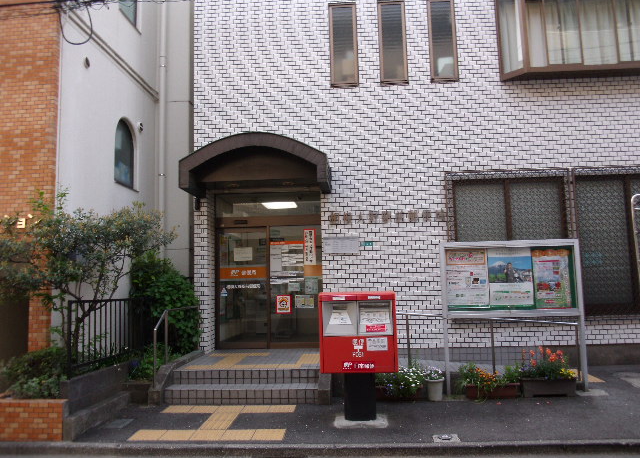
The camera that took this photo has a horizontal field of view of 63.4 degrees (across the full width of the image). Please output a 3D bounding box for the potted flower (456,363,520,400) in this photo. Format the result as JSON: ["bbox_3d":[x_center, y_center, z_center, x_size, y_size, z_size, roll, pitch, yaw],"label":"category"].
[{"bbox_3d":[2.032,1.804,6.260,0.710,0.420,0.320,-2,-5,4],"label":"potted flower"}]

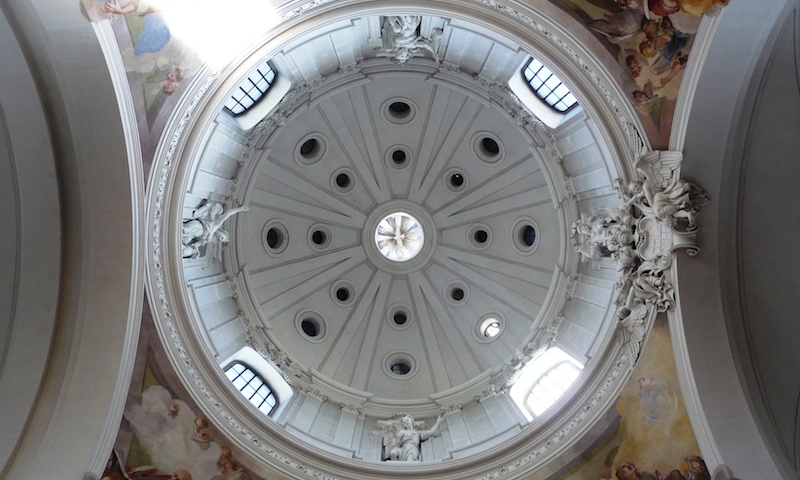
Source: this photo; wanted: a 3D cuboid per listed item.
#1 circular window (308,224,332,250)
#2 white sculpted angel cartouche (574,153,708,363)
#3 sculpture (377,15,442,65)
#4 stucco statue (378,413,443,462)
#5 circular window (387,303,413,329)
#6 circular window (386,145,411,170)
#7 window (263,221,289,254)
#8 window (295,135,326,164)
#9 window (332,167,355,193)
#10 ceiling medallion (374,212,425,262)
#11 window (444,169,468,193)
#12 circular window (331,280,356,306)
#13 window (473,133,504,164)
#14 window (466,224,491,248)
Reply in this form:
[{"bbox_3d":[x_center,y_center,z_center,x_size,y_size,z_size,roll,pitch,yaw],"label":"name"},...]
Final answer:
[{"bbox_3d":[-3.702,-0.138,31.785,1.180,0.300,1.180,0,-90,-32],"label":"circular window"},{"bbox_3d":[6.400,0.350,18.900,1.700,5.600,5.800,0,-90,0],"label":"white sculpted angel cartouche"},{"bbox_3d":[0.300,-6.200,21.700,2.100,2.700,1.200,0,-90,0],"label":"sculpture"},{"bbox_3d":[0.330,6.200,21.700,2.100,2.700,1.200,0,-90,0],"label":"stucco statue"},{"bbox_3d":[0.018,3.550,31.785,1.180,0.300,1.180,0,-122,0],"label":"circular window"},{"bbox_3d":[-0.033,-3.825,31.785,1.180,0.300,1.180,-1,-58,0],"label":"circular window"},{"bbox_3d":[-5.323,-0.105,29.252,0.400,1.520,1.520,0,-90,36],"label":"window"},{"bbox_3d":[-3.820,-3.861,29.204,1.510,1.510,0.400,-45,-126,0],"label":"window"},{"bbox_3d":[-2.577,-2.666,30.851,1.200,0.280,1.200,-45,-58,0],"label":"window"},{"bbox_3d":[0.000,-0.100,32.000,2.300,0.400,2.300,0,-90,0],"label":"ceiling medallion"},{"bbox_3d":[2.547,-2.681,30.870,1.130,0.350,1.130,45,-57,0],"label":"window"},{"bbox_3d":[-2.533,2.399,30.851,1.200,0.280,1.200,45,-122,0],"label":"circular window"},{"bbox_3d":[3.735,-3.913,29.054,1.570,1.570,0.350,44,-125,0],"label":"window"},{"bbox_3d":[3.608,-0.156,30.876,1.130,0.350,1.130,-1,-90,33],"label":"window"}]

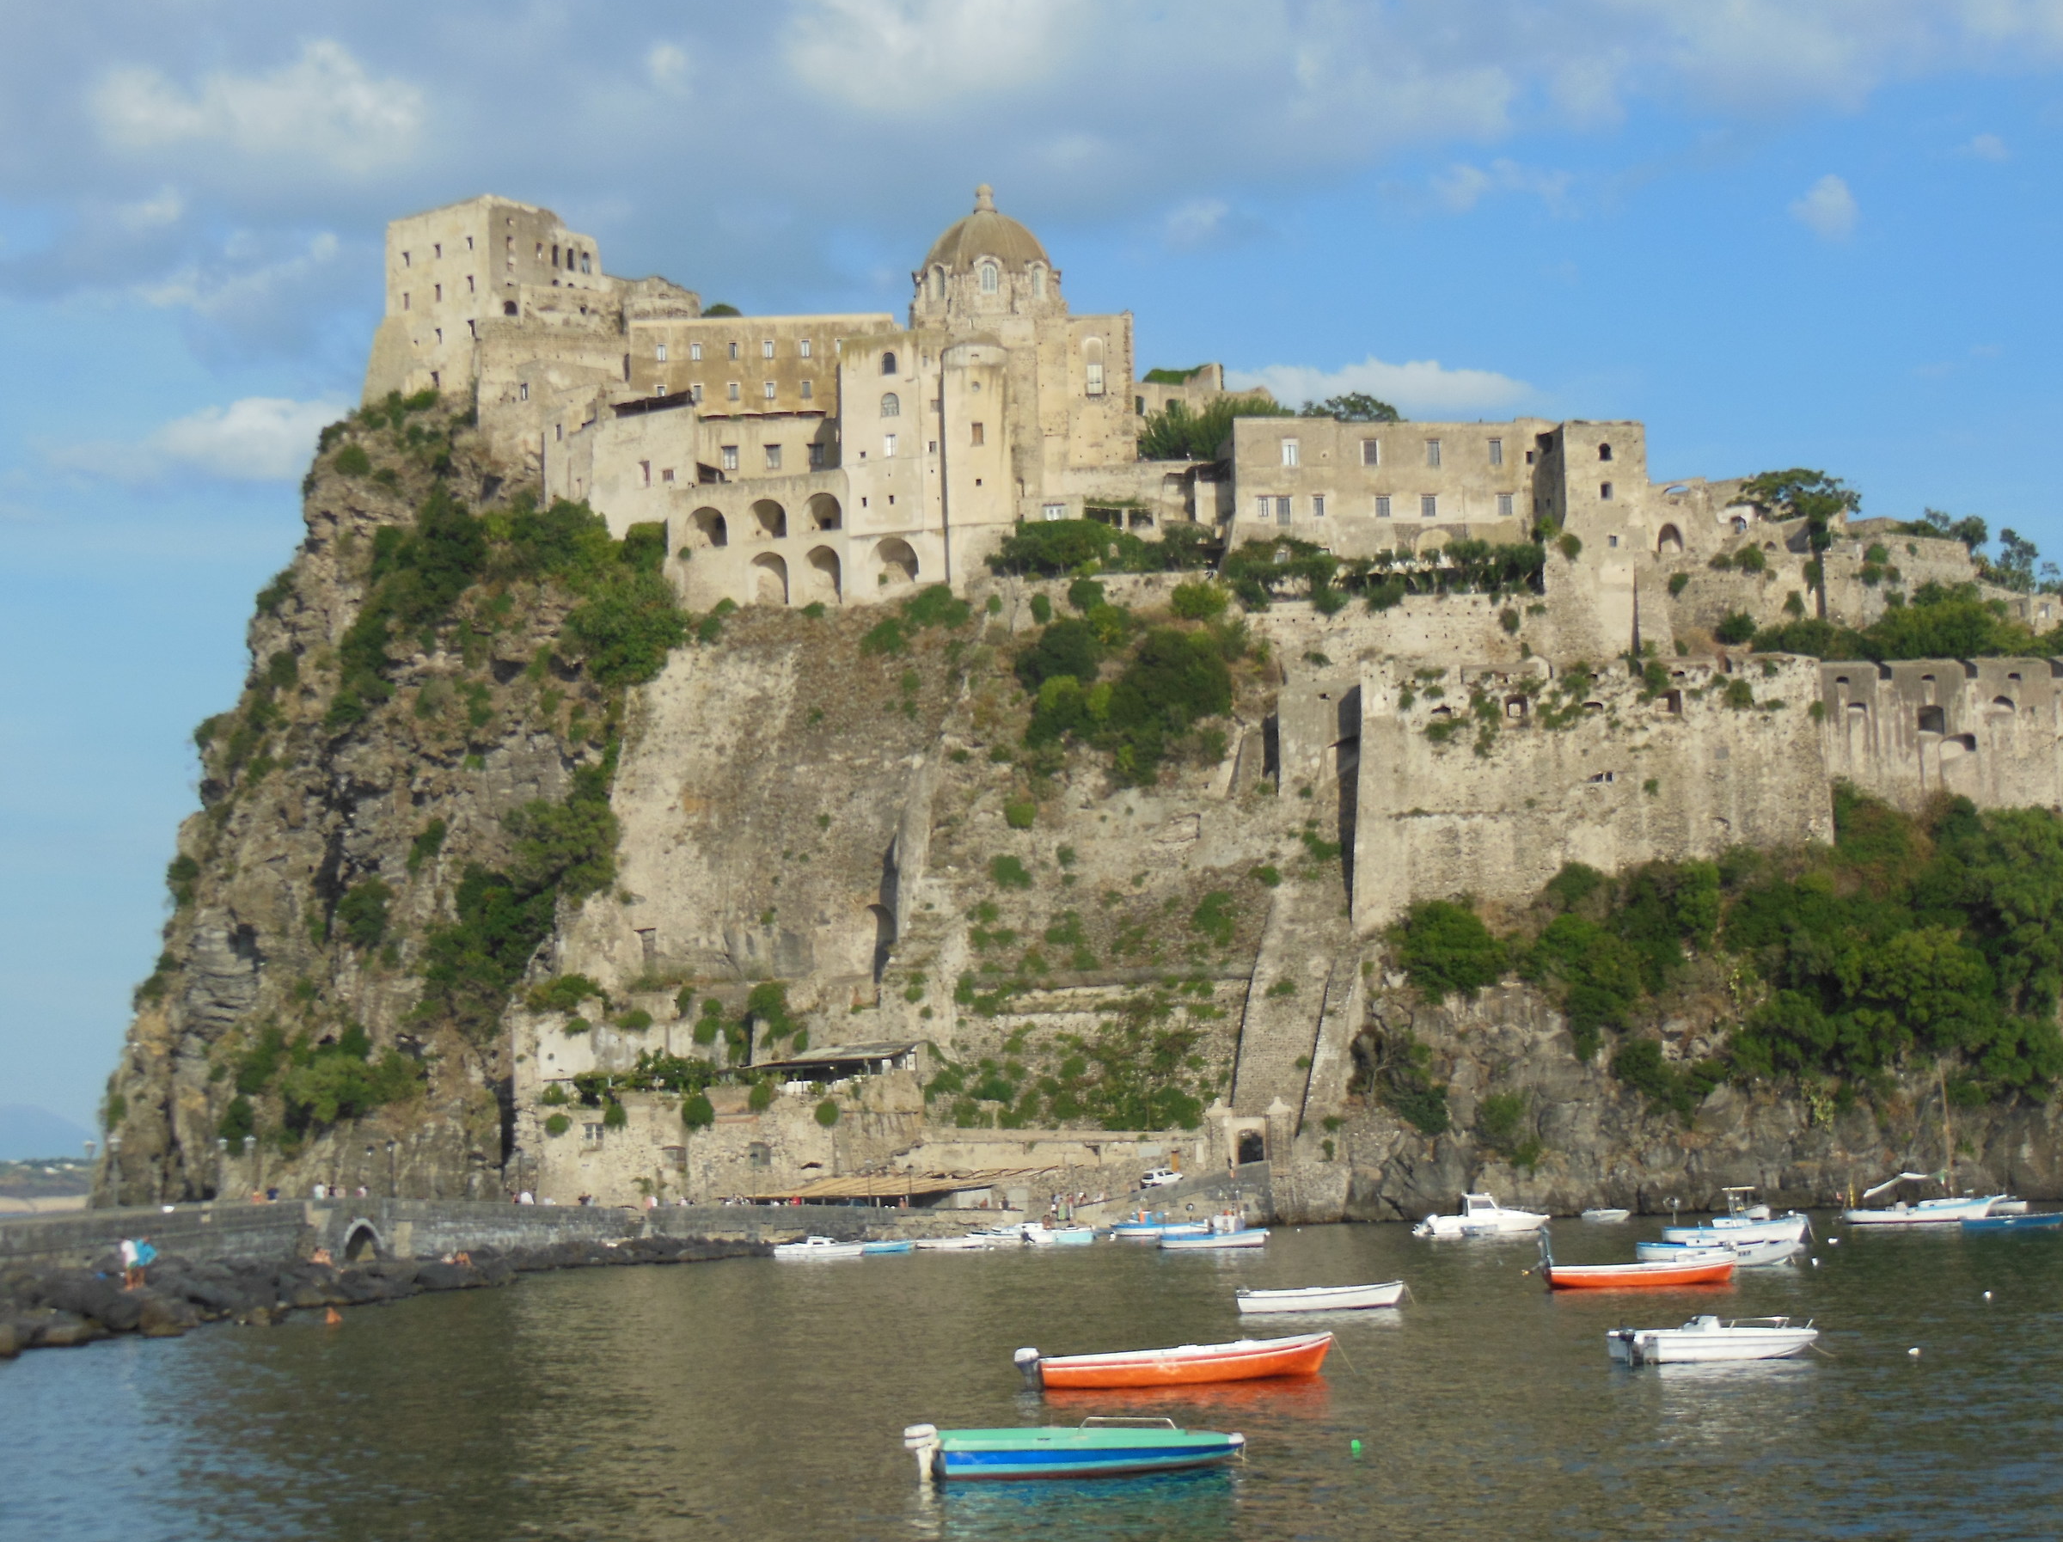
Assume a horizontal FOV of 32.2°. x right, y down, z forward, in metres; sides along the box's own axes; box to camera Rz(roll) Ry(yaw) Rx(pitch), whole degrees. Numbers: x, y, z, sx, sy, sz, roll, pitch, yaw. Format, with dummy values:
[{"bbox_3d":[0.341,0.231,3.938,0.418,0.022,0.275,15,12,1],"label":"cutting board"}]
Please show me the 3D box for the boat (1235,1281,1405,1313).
[{"bbox_3d":[8.894,16.277,110.623,5.434,0.984,1.700,0,-6,-13],"label":"boat"}]

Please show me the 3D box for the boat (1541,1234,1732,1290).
[{"bbox_3d":[20.830,16.821,123.087,6.836,1.948,2.000,-1,-6,-5],"label":"boat"}]

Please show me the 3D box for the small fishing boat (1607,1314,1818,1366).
[{"bbox_3d":[15.673,12.836,80.889,5.502,1.053,2.000,2,-7,-29],"label":"small fishing boat"}]

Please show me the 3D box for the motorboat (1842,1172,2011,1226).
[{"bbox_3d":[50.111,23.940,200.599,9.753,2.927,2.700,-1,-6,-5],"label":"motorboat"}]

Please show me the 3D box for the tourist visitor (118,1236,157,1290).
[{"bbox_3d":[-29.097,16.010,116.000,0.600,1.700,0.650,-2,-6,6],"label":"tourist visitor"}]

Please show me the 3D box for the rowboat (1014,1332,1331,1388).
[{"bbox_3d":[3.095,12.792,77.763,7.029,1.142,1.800,-1,-6,-9],"label":"rowboat"}]

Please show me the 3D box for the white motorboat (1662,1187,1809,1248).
[{"bbox_3d":[33.800,21.426,172.258,7.211,2.694,2.300,-1,-6,-5],"label":"white motorboat"}]

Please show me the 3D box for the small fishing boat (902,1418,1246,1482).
[{"bbox_3d":[0.678,10.646,56.279,5.533,0.910,1.750,0,-6,-12],"label":"small fishing boat"}]

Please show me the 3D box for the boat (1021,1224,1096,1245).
[{"bbox_3d":[1.508,26.509,204.171,4.278,1.199,1.700,-1,-6,-8],"label":"boat"}]

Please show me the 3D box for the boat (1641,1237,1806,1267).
[{"bbox_3d":[27.801,19.423,144.731,6.741,1.066,2.100,-1,-6,-3],"label":"boat"}]

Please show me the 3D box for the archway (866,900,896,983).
[{"bbox_3d":[-10.114,11.521,240.000,2.400,5.400,1.800,-4,-7,25],"label":"archway"}]

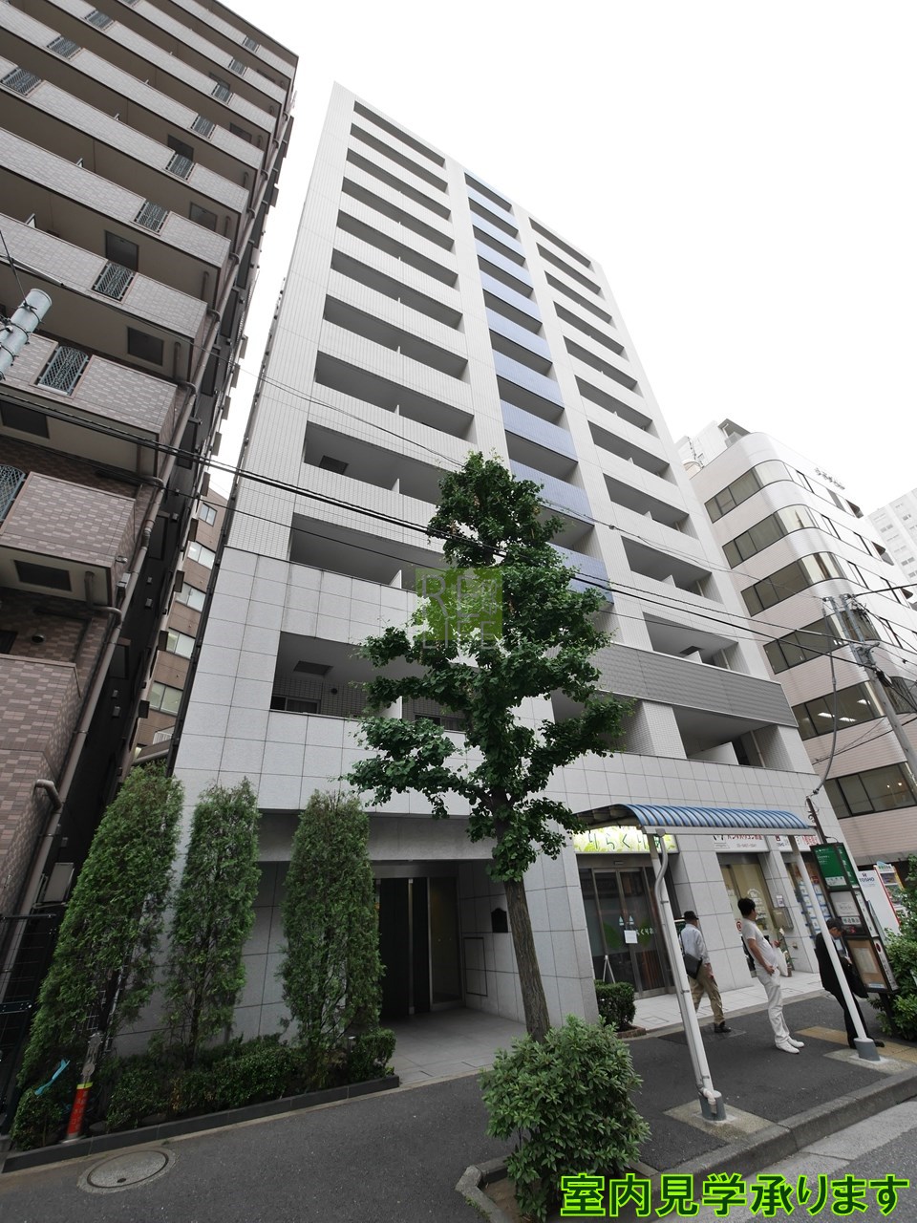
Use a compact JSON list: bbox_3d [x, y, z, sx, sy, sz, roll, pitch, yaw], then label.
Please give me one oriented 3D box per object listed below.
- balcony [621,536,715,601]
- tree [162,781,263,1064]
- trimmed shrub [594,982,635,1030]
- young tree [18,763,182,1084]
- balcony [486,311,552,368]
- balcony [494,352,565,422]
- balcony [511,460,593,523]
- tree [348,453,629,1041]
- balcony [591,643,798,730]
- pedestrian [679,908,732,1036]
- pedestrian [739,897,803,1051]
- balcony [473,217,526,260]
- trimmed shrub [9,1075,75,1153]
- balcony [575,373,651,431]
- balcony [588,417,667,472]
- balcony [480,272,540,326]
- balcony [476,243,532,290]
[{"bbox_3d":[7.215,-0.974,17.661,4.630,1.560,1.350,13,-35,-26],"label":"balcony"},{"bbox_3d":[-3.032,3.841,6.185,0.900,3.360,0.820,13,-35,-26],"label":"tree"},{"bbox_3d":[2.341,6.139,7.745,0.650,0.640,0.700,13,-35,-26],"label":"trimmed shrub"},{"bbox_3d":[-4.013,3.582,5.844,1.000,3.420,0.920,13,-35,-26],"label":"young tree"},{"bbox_3d":[2.123,-10.645,20.119,3.007,1.548,1.400,13,-35,-26],"label":"balcony"},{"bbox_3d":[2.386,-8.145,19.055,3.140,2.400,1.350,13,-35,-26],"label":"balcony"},{"bbox_3d":[2.613,-3.344,15.760,3.024,1.548,1.400,13,-35,-26],"label":"balcony"},{"bbox_3d":[0.437,0.913,5.865,3.200,8.100,3.200,13,-35,-26],"label":"tree"},{"bbox_3d":[6.172,2.276,14.368,10.100,1.500,1.150,13,-35,-26],"label":"balcony"},{"bbox_3d":[3.828,5.636,7.817,0.600,1.560,0.520,13,-35,-26],"label":"pedestrian"},{"bbox_3d":[4.397,5.047,7.021,0.520,1.700,0.480,23,-40,-38],"label":"pedestrian"},{"bbox_3d":[1.712,-18.212,24.658,3.050,1.600,1.150,13,-35,-26],"label":"balcony"},{"bbox_3d":[-4.038,4.890,4.826,0.430,0.450,0.430,13,-35,-26],"label":"trimmed shrub"},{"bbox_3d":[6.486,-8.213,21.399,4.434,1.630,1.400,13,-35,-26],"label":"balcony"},{"bbox_3d":[6.746,-6.113,20.164,4.500,1.500,1.150,13,-35,-26],"label":"balcony"},{"bbox_3d":[1.960,-13.100,21.585,2.999,1.605,1.400,13,-35,-26],"label":"balcony"},{"bbox_3d":[1.874,-15.740,23.174,3.050,1.580,1.150,13,-35,-26],"label":"balcony"}]

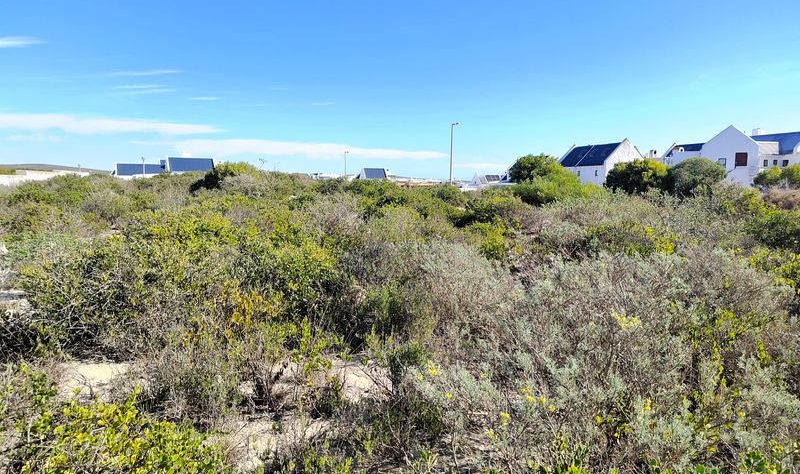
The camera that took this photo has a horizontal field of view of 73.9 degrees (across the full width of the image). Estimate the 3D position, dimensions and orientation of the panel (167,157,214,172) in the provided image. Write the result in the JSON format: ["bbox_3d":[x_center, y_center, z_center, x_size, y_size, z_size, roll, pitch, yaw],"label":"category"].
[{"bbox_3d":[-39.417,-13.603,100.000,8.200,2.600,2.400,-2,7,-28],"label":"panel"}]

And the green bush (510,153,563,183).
[{"bbox_3d":[10.786,-5.373,42.000,4.100,2.500,3.600,3,7,14],"label":"green bush"}]

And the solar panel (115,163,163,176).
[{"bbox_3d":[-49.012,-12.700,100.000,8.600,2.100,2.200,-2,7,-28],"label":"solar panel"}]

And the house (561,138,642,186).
[{"bbox_3d":[27.161,-9.889,72.000,6.000,6.000,10.000,0,7,-13],"label":"house"}]

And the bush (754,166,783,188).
[{"bbox_3d":[31.893,-5.193,46.000,2.200,2.000,2.100,6,7,30],"label":"bush"}]

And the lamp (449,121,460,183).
[{"bbox_3d":[5.742,-8.271,56.000,0.900,7.800,0.250,1,7,-9],"label":"lamp"}]

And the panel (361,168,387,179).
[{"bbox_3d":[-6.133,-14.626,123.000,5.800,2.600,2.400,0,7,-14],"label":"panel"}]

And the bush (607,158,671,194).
[{"bbox_3d":[17.052,-4.325,38.000,4.200,2.700,3.700,5,7,24],"label":"bush"}]

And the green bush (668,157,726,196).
[{"bbox_3d":[20.710,-4.142,37.000,3.700,2.800,3.400,6,7,30],"label":"green bush"}]

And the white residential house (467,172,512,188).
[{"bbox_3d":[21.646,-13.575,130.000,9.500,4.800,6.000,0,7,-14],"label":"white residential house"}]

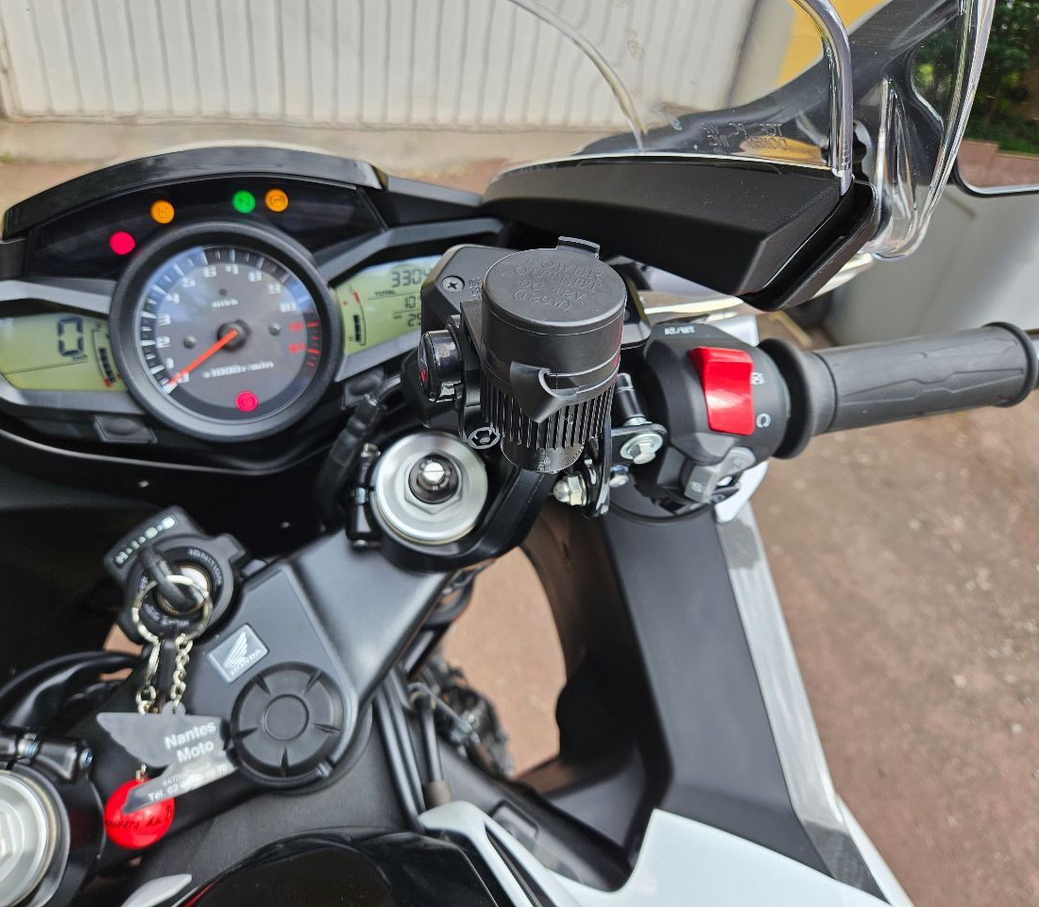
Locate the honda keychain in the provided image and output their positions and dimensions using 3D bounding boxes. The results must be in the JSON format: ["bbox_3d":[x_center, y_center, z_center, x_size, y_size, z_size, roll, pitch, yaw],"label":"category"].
[{"bbox_3d":[-0.135,0.098,0.307,0.052,0.103,0.030,4,-4,-1],"label":"honda keychain"}]

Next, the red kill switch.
[{"bbox_3d":[0.078,-0.024,0.308,0.019,0.033,0.014,-6,10,-15],"label":"red kill switch"}]

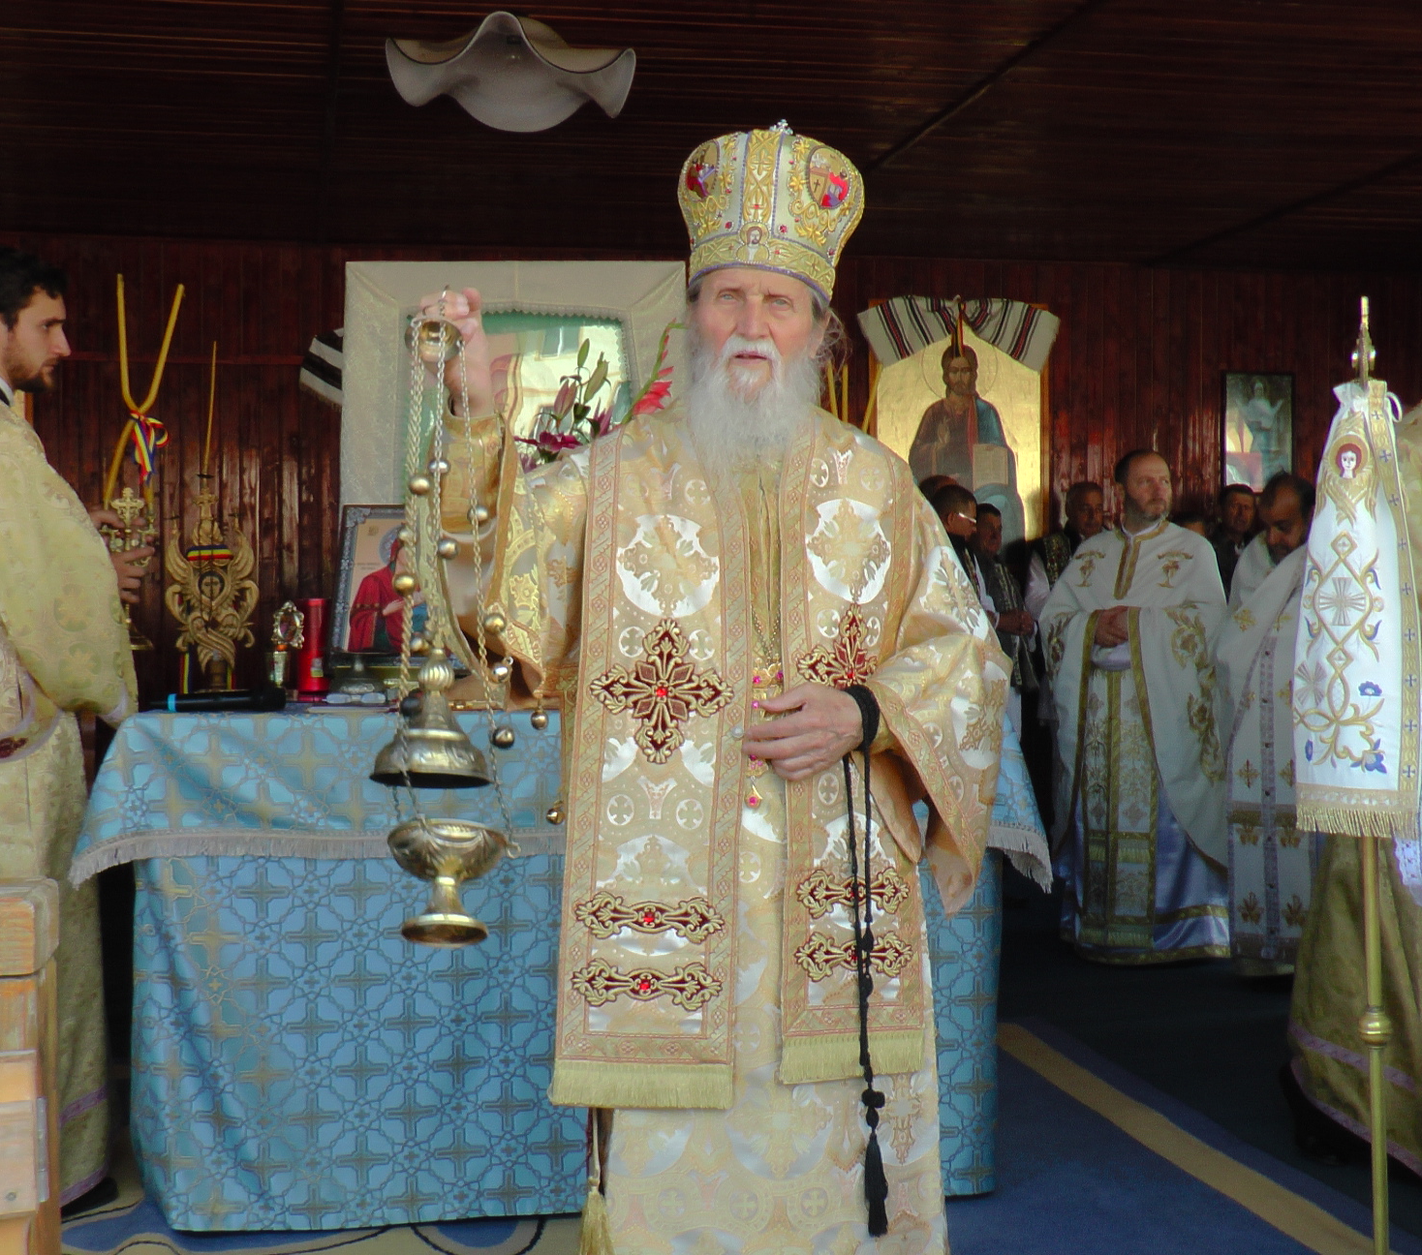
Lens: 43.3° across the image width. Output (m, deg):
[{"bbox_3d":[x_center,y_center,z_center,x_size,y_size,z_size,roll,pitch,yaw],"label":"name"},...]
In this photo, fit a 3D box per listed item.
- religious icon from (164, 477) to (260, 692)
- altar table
[{"bbox_3d":[-1.075,-0.091,3.850,0.215,0.465,0.120,0,0,-9],"label":"religious icon"},{"bbox_3d":[-0.270,0.595,3.650,1.660,0.920,0.850,0,0,-9],"label":"altar table"}]

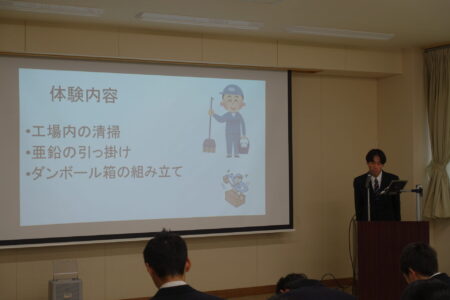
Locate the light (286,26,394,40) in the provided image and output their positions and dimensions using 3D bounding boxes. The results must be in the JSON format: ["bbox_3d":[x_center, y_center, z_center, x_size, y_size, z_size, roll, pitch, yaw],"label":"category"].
[{"bbox_3d":[1.176,-1.174,7.483,1.220,0.060,0.190,0,-1,-27],"label":"light"}]

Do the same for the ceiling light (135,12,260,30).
[{"bbox_3d":[-0.204,-1.171,6.806,1.220,0.060,0.190,0,-1,-27],"label":"ceiling light"}]

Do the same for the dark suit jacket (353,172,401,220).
[{"bbox_3d":[1.427,0.533,6.943,0.450,0.690,0.280,-1,-1,7],"label":"dark suit jacket"}]

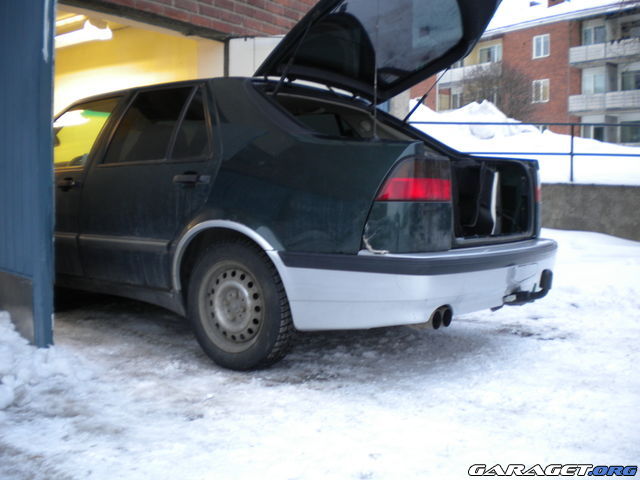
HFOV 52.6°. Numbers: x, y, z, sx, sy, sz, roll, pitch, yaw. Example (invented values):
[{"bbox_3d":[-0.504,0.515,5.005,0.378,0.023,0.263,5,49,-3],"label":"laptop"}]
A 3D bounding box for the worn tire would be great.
[{"bbox_3d":[-0.340,0.286,2.967,0.615,0.615,0.200,4,7,37],"label":"worn tire"}]

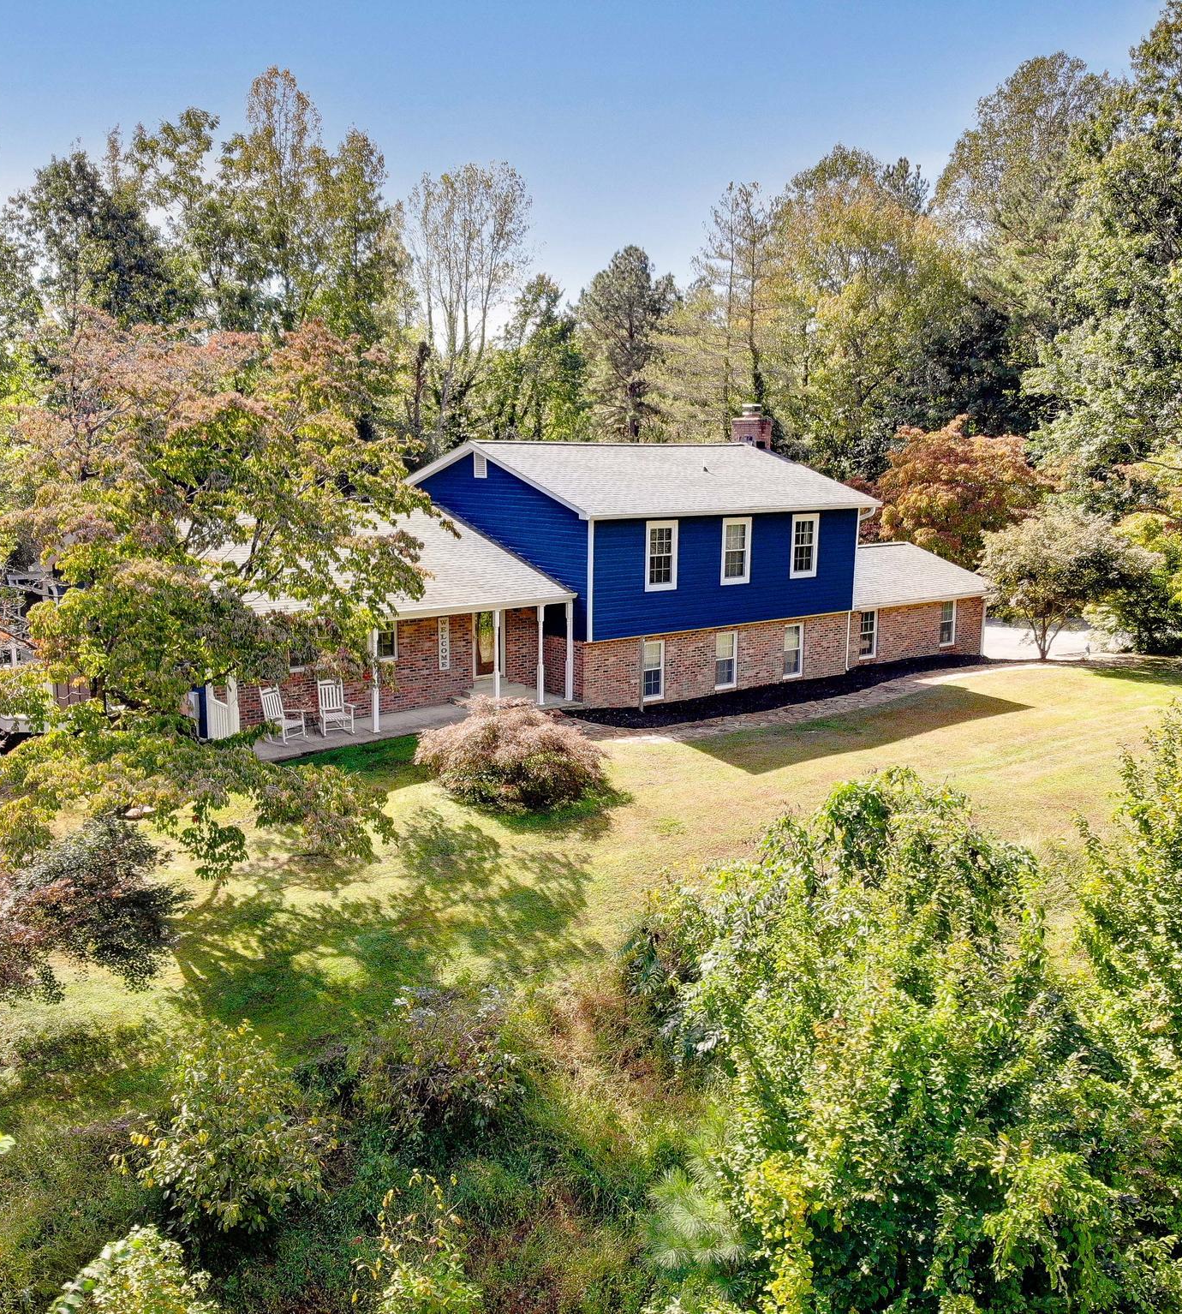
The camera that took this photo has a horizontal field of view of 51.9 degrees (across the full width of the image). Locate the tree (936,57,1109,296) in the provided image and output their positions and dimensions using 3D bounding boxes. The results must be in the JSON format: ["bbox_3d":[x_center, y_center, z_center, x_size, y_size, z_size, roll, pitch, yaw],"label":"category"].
[{"bbox_3d":[20.452,-15.438,57.219,8.450,24.320,8.450,4,10,19],"label":"tree"}]

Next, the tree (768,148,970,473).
[{"bbox_3d":[12.733,-12.859,55.630,9.220,19.700,9.220,2,10,12],"label":"tree"}]

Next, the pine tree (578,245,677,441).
[{"bbox_3d":[1.614,-10.377,54.026,4.390,15.250,4.390,0,10,2],"label":"pine tree"}]

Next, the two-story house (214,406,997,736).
[{"bbox_3d":[-0.834,-3.298,34.772,25.200,7.550,12.600,-8,12,-39],"label":"two-story house"}]

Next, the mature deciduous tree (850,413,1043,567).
[{"bbox_3d":[14.197,-5.532,48.241,7.670,7.710,7.200,3,10,16],"label":"mature deciduous tree"}]

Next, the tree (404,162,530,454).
[{"bbox_3d":[-5.879,-13.166,57.619,5.980,19.500,5.980,-1,10,-6],"label":"tree"}]

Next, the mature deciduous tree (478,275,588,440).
[{"bbox_3d":[-2.471,-9.296,52.183,4.770,13.690,4.770,0,10,-3],"label":"mature deciduous tree"}]

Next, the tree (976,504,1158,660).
[{"bbox_3d":[15.004,-2.352,38.128,5.370,4.710,5.400,4,10,21],"label":"tree"}]

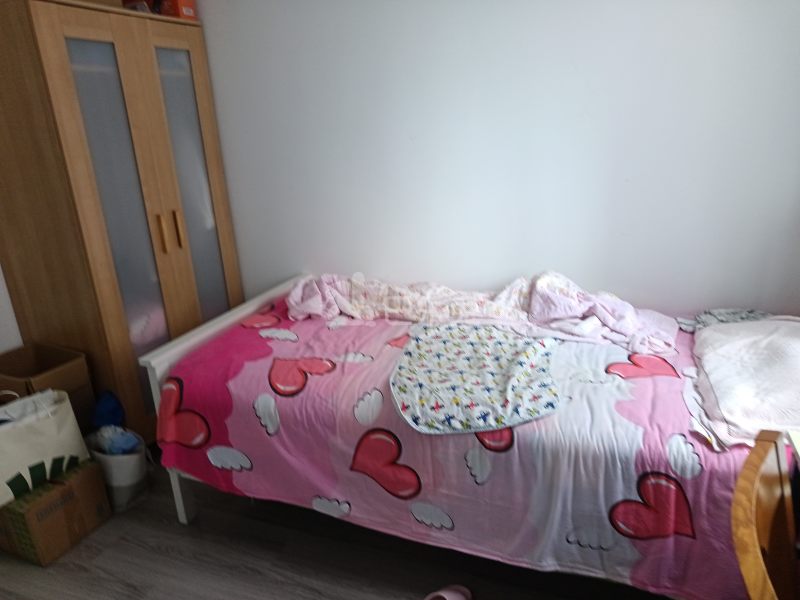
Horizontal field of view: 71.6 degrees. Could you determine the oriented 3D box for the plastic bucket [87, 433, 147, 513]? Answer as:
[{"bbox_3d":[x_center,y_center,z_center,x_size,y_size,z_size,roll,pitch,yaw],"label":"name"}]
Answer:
[{"bbox_3d":[-1.065,0.652,2.115,0.220,0.250,0.220,-3,19,1],"label":"plastic bucket"}]

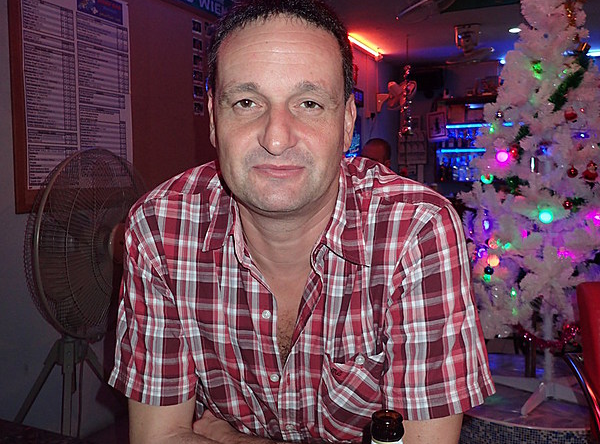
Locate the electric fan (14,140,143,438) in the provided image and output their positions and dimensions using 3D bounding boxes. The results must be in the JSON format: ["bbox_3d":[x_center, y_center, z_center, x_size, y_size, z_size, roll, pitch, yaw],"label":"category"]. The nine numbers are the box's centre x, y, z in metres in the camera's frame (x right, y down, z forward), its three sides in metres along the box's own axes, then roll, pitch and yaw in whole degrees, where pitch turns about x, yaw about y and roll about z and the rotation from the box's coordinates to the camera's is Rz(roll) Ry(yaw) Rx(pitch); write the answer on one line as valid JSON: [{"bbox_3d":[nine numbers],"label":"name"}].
[{"bbox_3d":[-0.774,0.416,2.000,0.620,1.340,0.700,1,4,22],"label":"electric fan"}]

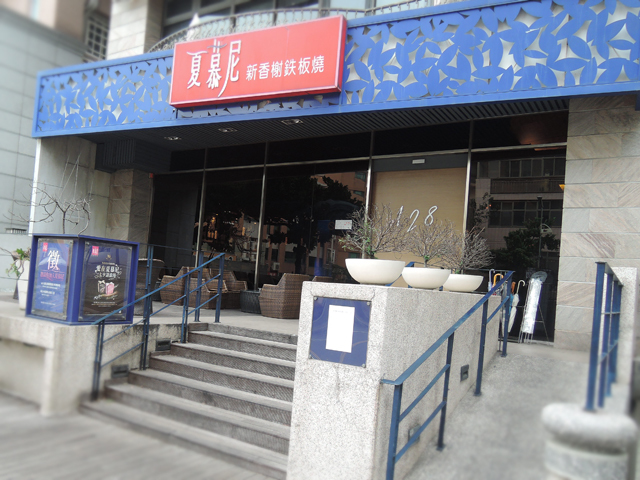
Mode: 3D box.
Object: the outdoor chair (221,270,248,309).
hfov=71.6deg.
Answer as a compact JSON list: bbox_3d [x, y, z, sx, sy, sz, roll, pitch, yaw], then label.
[{"bbox_3d":[-2.022,1.019,9.470,0.680,0.800,0.680,2,-4,32],"label":"outdoor chair"}]

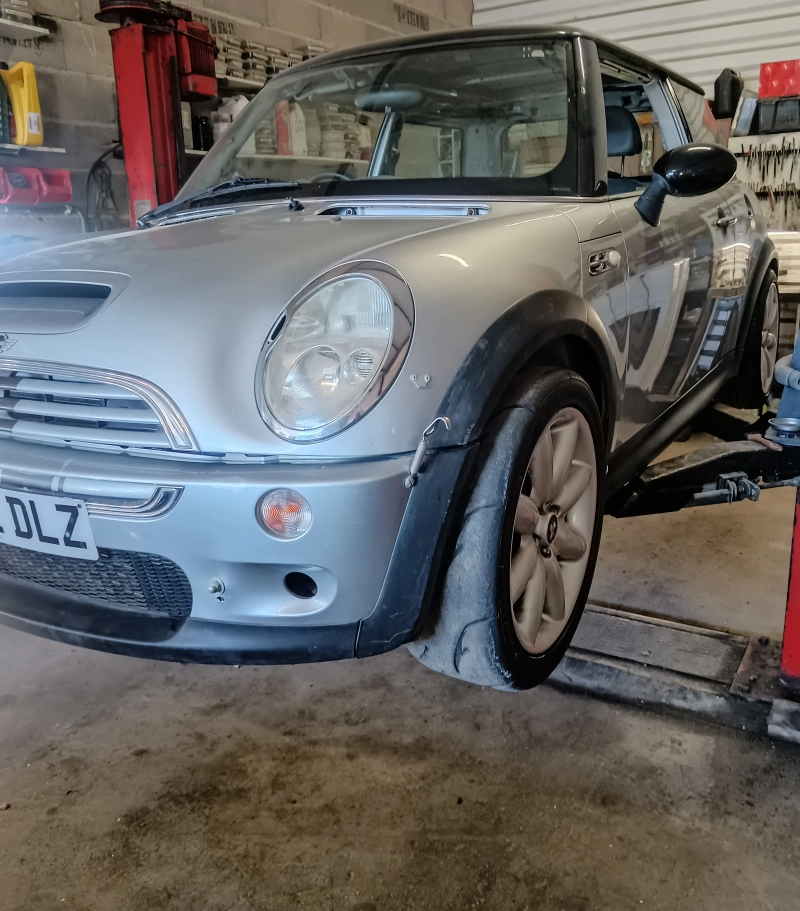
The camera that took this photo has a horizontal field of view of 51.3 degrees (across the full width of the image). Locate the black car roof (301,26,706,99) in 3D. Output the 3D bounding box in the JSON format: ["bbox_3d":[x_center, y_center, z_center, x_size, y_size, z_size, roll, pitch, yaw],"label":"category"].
[{"bbox_3d":[0.455,-1.413,3.128,1.140,0.160,1.700,7,18,31],"label":"black car roof"}]

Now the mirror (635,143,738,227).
[{"bbox_3d":[0.698,-0.661,2.010,0.215,0.195,0.160,7,18,31],"label":"mirror"}]

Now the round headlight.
[{"bbox_3d":[-0.107,-0.171,1.372,0.240,0.285,0.220,4,17,22],"label":"round headlight"}]

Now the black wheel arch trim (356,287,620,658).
[{"bbox_3d":[0.191,-0.028,1.562,0.210,0.570,0.840,7,18,31],"label":"black wheel arch trim"}]

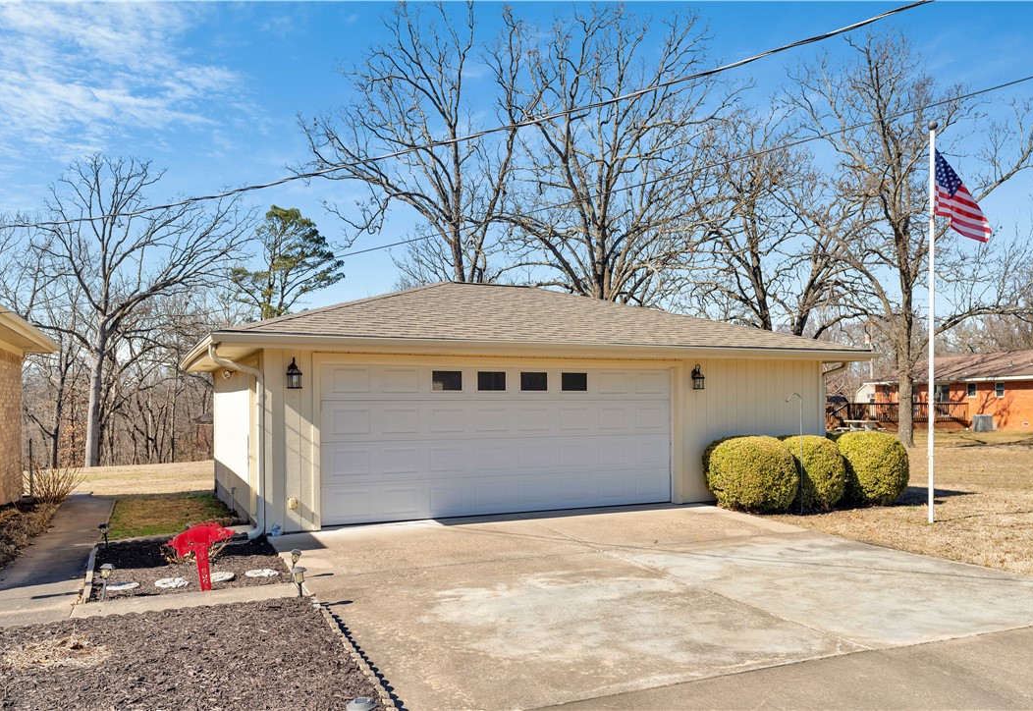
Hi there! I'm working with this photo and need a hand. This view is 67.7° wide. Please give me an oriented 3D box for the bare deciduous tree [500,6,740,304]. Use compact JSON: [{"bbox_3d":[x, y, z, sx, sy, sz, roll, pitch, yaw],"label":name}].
[{"bbox_3d":[3.500,-4.200,26.200,8.200,15.000,8.000,1,-3,-24],"label":"bare deciduous tree"}]

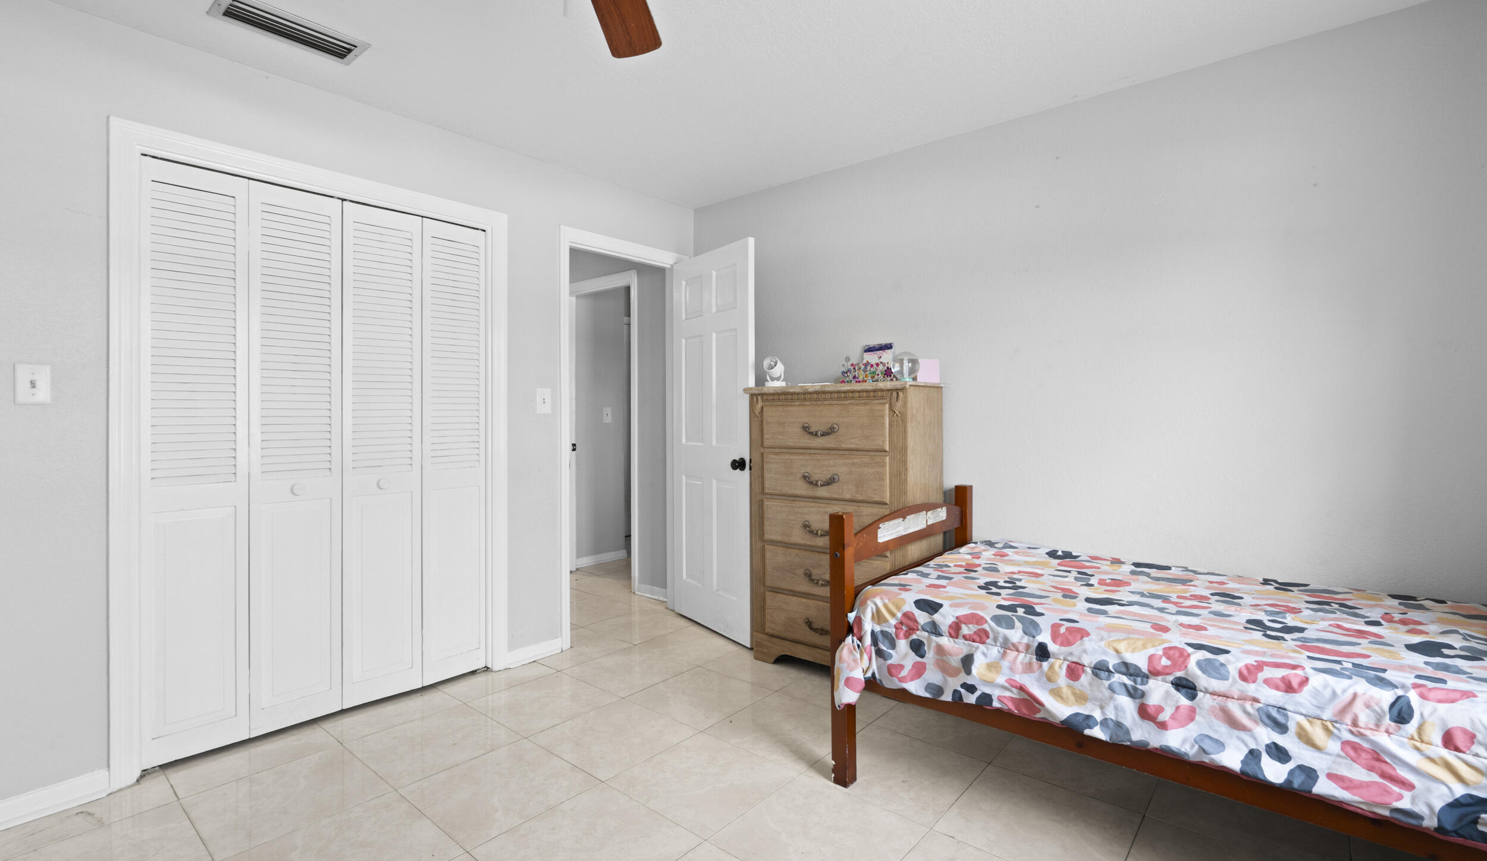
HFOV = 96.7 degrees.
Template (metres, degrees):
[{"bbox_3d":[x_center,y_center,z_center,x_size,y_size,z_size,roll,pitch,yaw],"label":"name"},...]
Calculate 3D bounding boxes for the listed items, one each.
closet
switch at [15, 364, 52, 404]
[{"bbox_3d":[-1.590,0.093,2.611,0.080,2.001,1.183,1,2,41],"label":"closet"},{"bbox_3d":[-2.080,-0.136,1.935,0.012,0.117,0.071,1,2,41],"label":"switch"}]

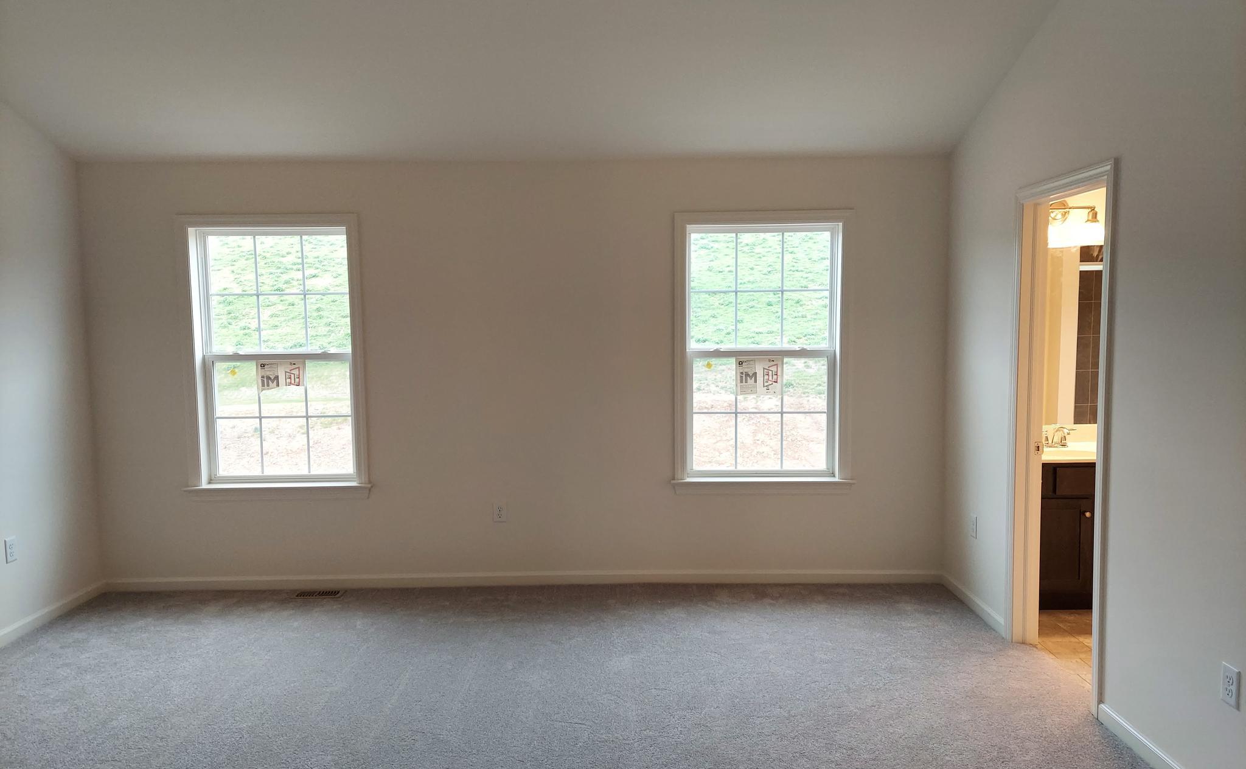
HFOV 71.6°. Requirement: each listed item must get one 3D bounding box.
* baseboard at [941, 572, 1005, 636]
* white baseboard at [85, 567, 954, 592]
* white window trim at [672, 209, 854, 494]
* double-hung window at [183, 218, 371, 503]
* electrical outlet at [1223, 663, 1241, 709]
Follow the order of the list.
[{"bbox_3d":[1.833,1.135,4.557,0.018,0.080,0.862,-1,5,0],"label":"baseboard"},{"bbox_3d":[-0.584,1.135,5.003,4.868,0.080,0.018,-1,5,0],"label":"white baseboard"},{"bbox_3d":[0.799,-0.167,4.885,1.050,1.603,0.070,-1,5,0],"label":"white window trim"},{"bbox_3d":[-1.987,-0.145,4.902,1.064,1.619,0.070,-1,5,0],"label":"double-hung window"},{"bbox_3d":[1.816,0.898,2.572,0.012,0.115,0.074,-1,5,0],"label":"electrical outlet"}]

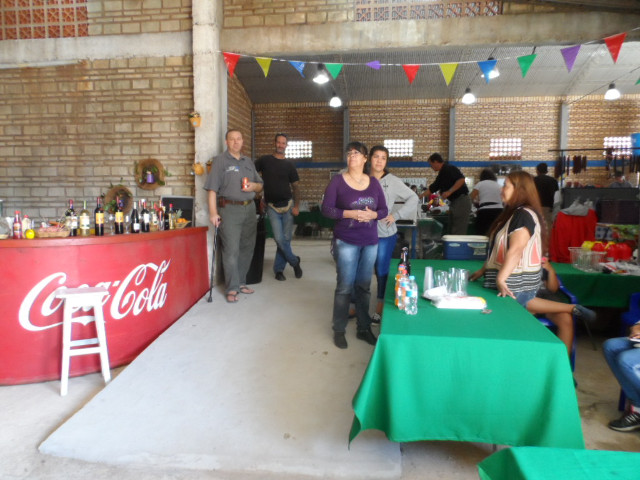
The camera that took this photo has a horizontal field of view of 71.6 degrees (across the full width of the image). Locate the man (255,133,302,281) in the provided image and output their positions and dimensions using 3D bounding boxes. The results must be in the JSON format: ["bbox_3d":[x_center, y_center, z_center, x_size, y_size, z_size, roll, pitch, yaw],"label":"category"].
[{"bbox_3d":[-0.518,-0.387,5.369,0.580,1.760,0.420,-1,7,-7],"label":"man"}]

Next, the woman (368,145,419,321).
[{"bbox_3d":[0.589,-0.056,4.051,0.580,1.590,0.360,1,6,8],"label":"woman"}]

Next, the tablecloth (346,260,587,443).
[{"bbox_3d":[0.941,0.638,3.465,1.020,0.570,2.720,1,6,10],"label":"tablecloth"}]

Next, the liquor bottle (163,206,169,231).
[{"bbox_3d":[-1.501,-0.217,4.335,0.066,0.240,0.066,-2,7,-19],"label":"liquor bottle"}]

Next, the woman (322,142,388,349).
[{"bbox_3d":[0.281,0.034,3.611,0.500,1.650,0.380,-1,6,-8],"label":"woman"}]

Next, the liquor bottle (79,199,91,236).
[{"bbox_3d":[-1.982,-0.180,3.761,0.078,0.300,0.078,-3,7,-28],"label":"liquor bottle"}]

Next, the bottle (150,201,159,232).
[{"bbox_3d":[-1.558,-0.223,4.196,0.075,0.285,0.075,-2,7,-20],"label":"bottle"}]

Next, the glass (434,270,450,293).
[{"bbox_3d":[0.857,0.295,3.137,0.090,0.152,0.090,2,7,15],"label":"glass"}]

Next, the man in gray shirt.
[{"bbox_3d":[-0.894,-0.253,4.585,0.570,1.760,0.360,-3,7,-26],"label":"man in gray shirt"}]

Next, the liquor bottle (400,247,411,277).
[{"bbox_3d":[0.641,0.204,3.348,0.080,0.285,0.080,1,7,11],"label":"liquor bottle"}]

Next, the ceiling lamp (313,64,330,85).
[{"bbox_3d":[0.037,-4.103,11.000,0.400,0.460,0.400,0,6,0],"label":"ceiling lamp"}]

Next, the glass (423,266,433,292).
[{"bbox_3d":[0.767,0.294,3.155,0.072,0.178,0.072,0,6,0],"label":"glass"}]

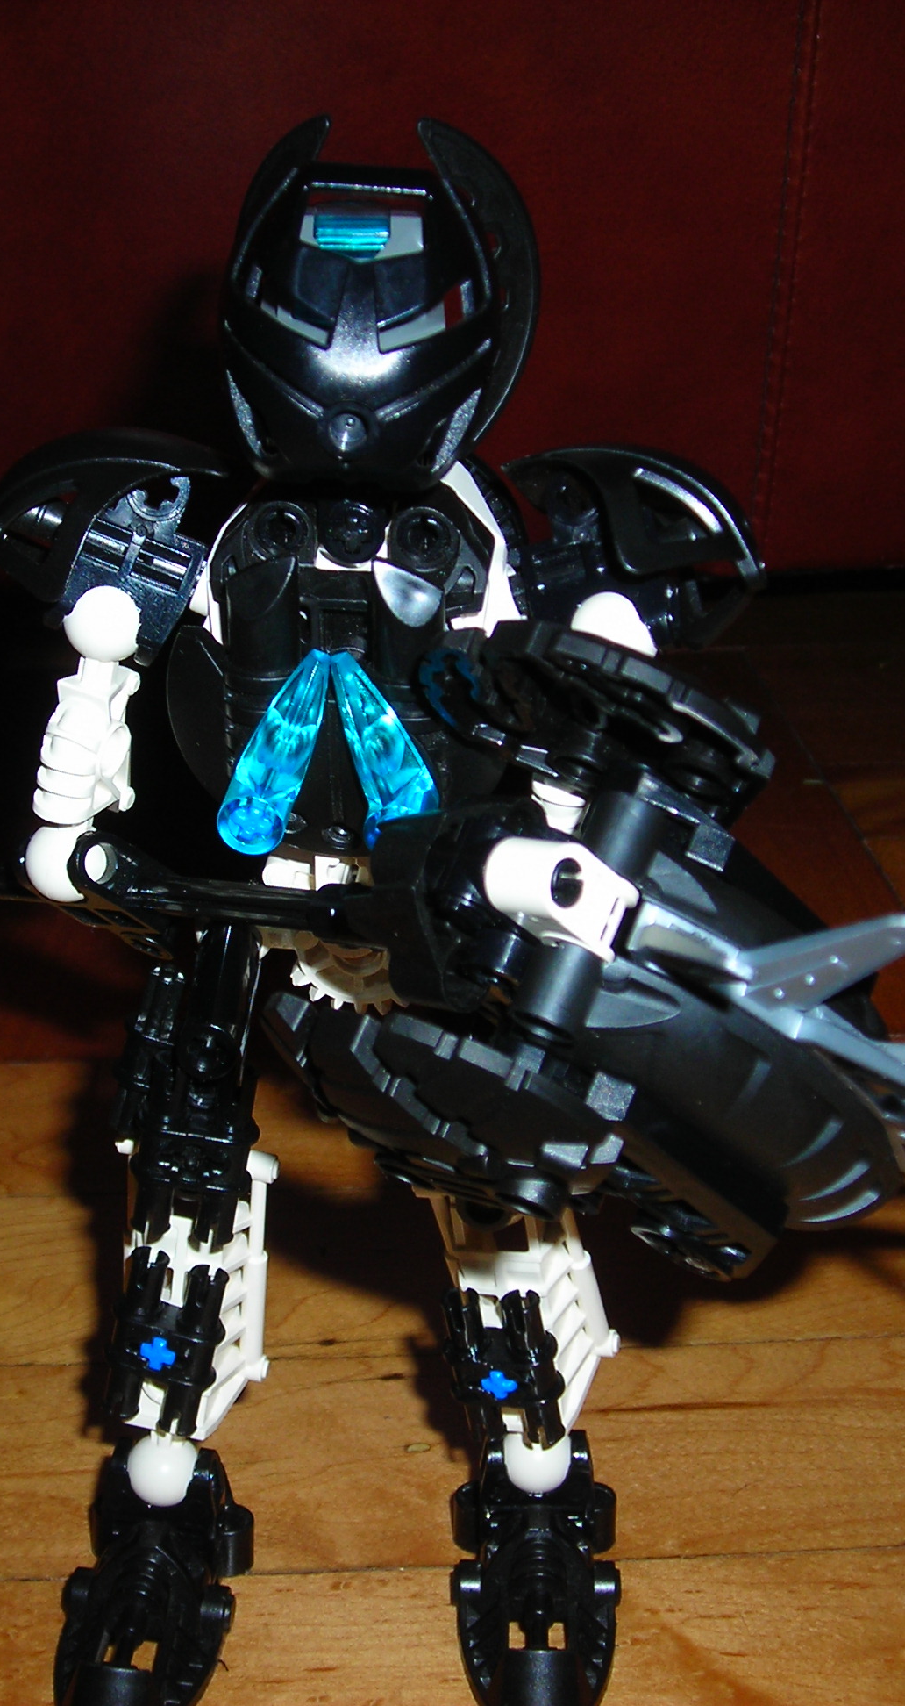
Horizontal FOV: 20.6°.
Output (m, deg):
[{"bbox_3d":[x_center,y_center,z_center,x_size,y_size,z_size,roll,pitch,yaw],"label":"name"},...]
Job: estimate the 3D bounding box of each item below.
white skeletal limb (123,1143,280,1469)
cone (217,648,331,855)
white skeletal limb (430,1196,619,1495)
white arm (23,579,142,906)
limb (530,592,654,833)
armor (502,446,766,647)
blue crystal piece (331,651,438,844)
[{"bbox_3d":[-0.036,0.064,0.348,0.021,0.052,0.017,10,8,17],"label":"white skeletal limb"},{"bbox_3d":[-0.021,-0.015,0.311,0.009,0.009,0.035,7,40,8],"label":"cone"},{"bbox_3d":[0.009,0.062,0.348,0.021,0.052,0.017,-6,8,23],"label":"white skeletal limb"},{"bbox_3d":[-0.049,-0.015,0.335,0.012,0.042,0.013,9,0,21],"label":"white arm"},{"bbox_3d":[0.018,-0.016,0.341,0.012,0.042,0.013,13,0,-6],"label":"limb"},{"bbox_3d":[0.025,-0.043,0.349,0.034,0.028,0.027,-1,9,-7],"label":"armor"},{"bbox_3d":[-0.010,-0.015,0.311,0.009,0.009,0.035,-9,39,-11],"label":"blue crystal piece"}]

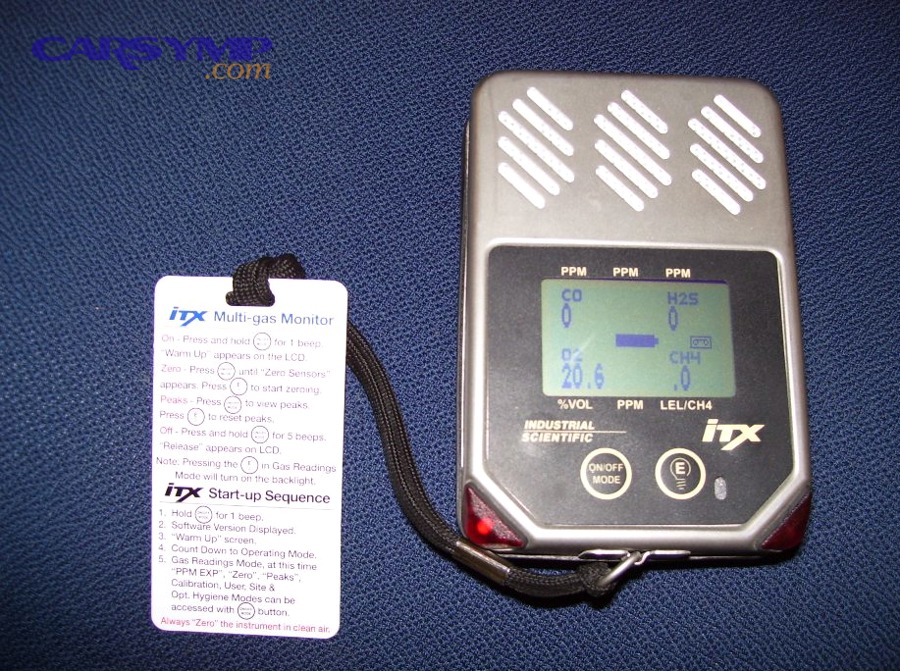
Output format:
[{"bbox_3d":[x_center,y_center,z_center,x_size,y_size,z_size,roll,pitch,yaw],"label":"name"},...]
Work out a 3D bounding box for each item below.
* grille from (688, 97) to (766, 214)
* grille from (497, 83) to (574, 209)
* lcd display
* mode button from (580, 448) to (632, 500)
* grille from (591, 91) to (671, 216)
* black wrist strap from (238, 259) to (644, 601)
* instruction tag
[{"bbox_3d":[0.068,-0.044,0.230,0.019,0.002,0.031,1,79,-5],"label":"grille"},{"bbox_3d":[0.021,-0.045,0.226,0.018,0.002,0.031,1,79,-5],"label":"grille"},{"bbox_3d":[0.044,0.001,0.219,0.046,0.002,0.028,1,79,-5],"label":"lcd display"},{"bbox_3d":[0.035,0.031,0.211,0.012,0.002,0.012,1,79,-5],"label":"mode button"},{"bbox_3d":[0.044,-0.045,0.228,0.019,0.002,0.031,1,79,-5],"label":"grille"},{"bbox_3d":[-0.011,0.027,0.247,0.132,0.014,0.034,41,82,5],"label":"black wrist strap"},{"bbox_3d":[-0.055,0.034,0.256,0.053,0.001,0.099,2,93,3],"label":"instruction tag"}]

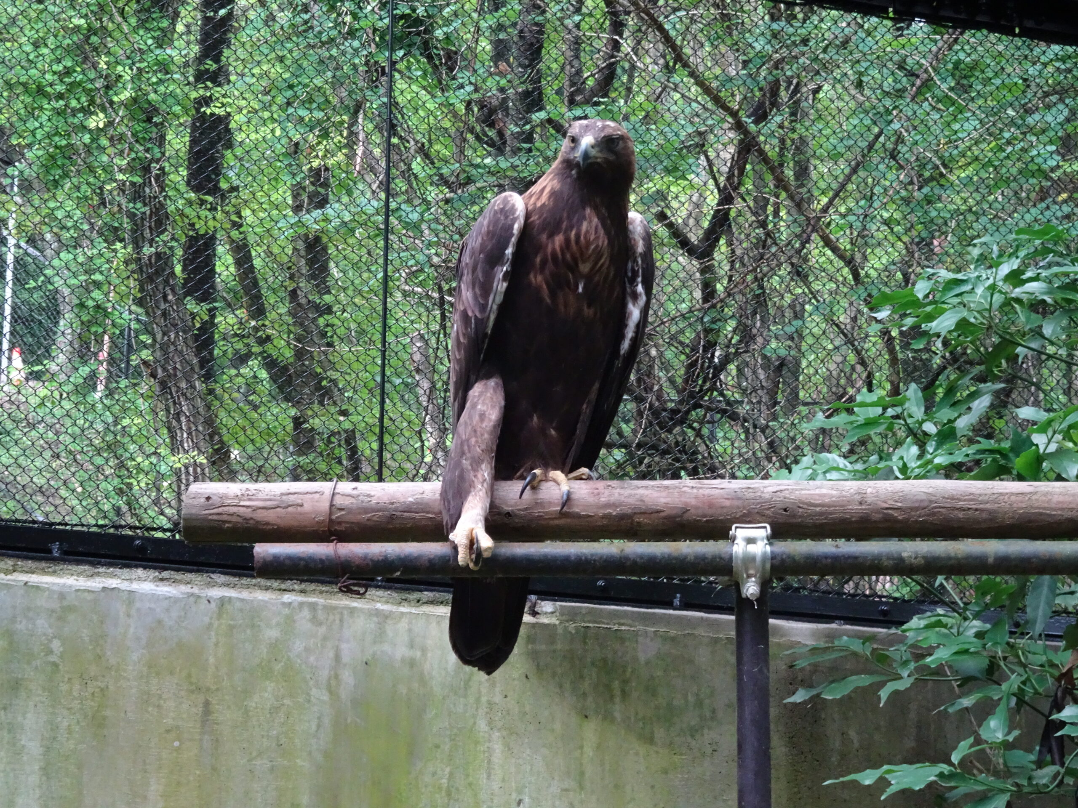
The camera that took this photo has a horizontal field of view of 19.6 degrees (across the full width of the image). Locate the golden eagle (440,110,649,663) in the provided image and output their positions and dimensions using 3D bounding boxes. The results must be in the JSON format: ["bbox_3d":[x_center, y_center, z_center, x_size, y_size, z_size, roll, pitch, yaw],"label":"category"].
[{"bbox_3d":[0.009,-0.024,4.572,0.310,0.790,0.320,5,-17,-14],"label":"golden eagle"}]

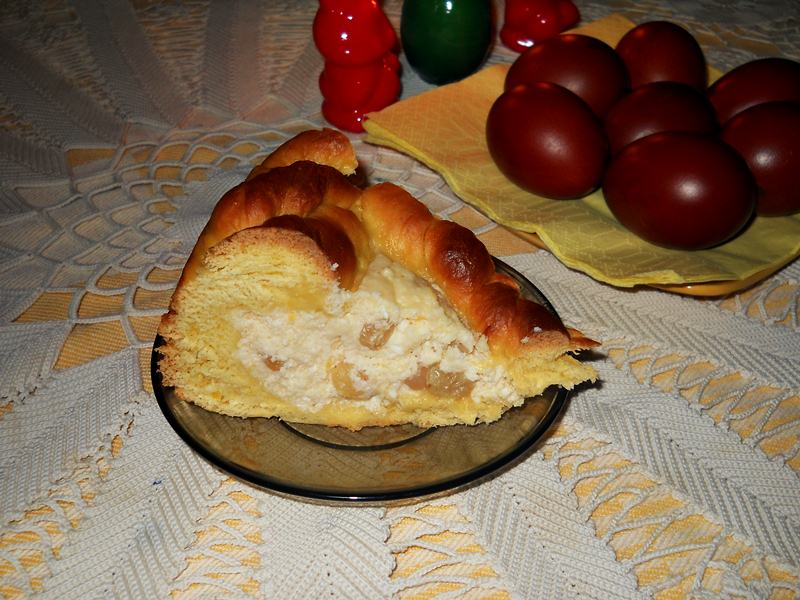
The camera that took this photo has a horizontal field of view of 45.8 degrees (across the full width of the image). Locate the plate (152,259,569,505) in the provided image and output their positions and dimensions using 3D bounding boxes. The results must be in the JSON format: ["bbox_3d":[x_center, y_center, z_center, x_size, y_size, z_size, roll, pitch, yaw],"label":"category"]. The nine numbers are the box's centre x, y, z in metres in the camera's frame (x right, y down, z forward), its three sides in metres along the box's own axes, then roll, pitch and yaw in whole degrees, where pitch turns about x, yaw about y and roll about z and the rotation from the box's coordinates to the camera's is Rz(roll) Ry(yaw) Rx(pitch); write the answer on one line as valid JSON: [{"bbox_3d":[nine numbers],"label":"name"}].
[{"bbox_3d":[-0.012,0.020,0.315,0.135,0.019,0.135,0,37,0],"label":"plate"}]

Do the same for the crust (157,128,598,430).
[{"bbox_3d":[-0.005,-0.014,0.309,0.138,0.062,0.100,1,37,0],"label":"crust"}]

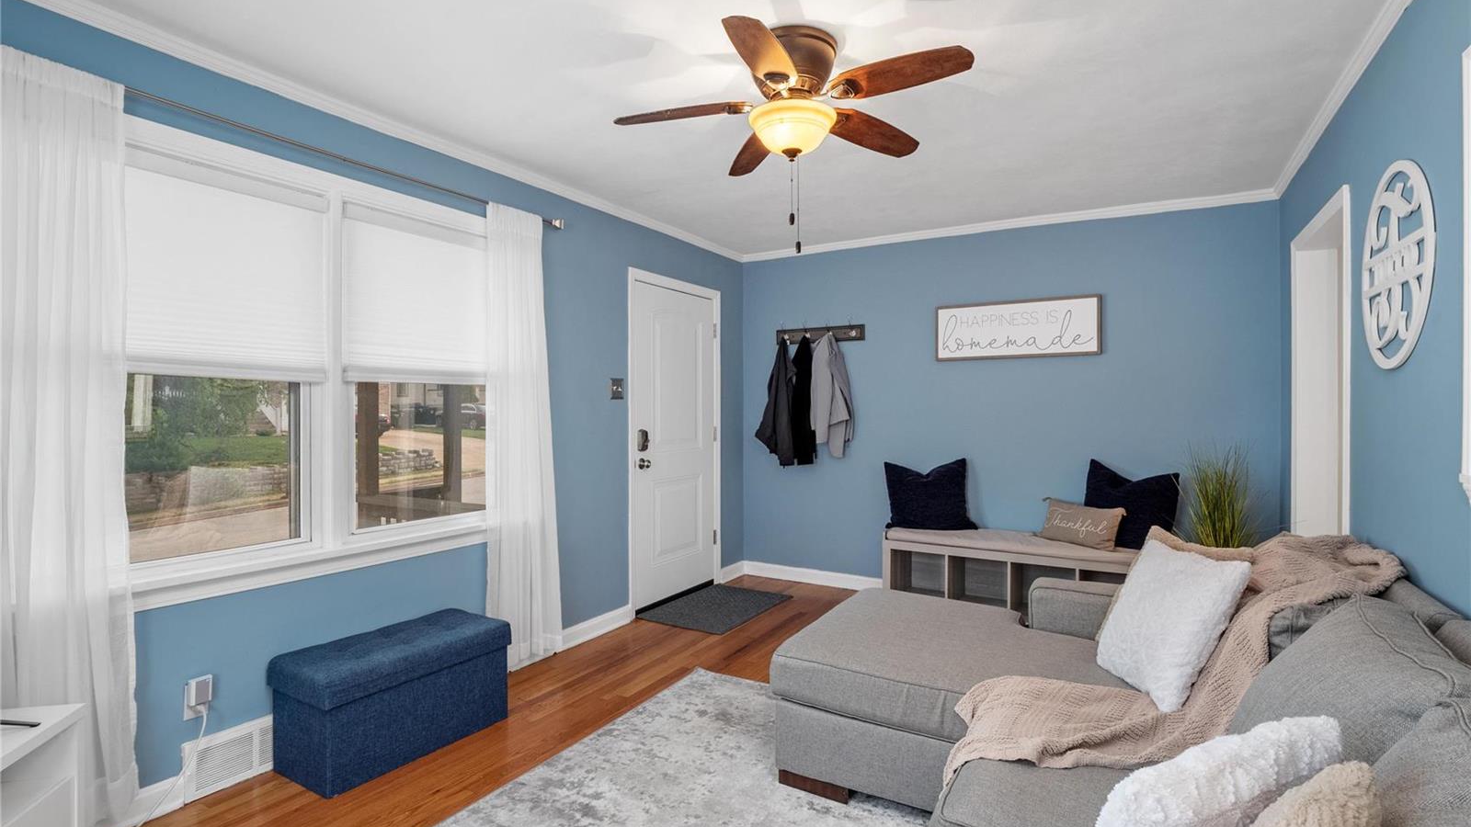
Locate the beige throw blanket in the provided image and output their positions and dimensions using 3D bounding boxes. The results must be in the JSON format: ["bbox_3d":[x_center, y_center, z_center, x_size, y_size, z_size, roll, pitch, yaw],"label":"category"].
[{"bbox_3d":[1.258,0.680,1.895,1.420,0.570,0.720,0,0,-13],"label":"beige throw blanket"}]

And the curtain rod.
[{"bbox_3d":[-1.456,-0.963,2.464,0.060,0.045,2.160,0,0,32],"label":"curtain rod"}]

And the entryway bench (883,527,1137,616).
[{"bbox_3d":[1.624,1.002,3.809,1.470,0.520,0.390,1,1,32],"label":"entryway bench"}]

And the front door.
[{"bbox_3d":[-0.384,0.194,4.394,0.050,2.040,0.870,0,0,32],"label":"front door"}]

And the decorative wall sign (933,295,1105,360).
[{"bbox_3d":[1.730,-0.520,4.055,0.945,0.358,0.030,0,0,32],"label":"decorative wall sign"}]

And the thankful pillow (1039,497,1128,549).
[{"bbox_3d":[1.978,0.625,3.759,0.110,0.230,0.420,23,-8,-31],"label":"thankful pillow"}]

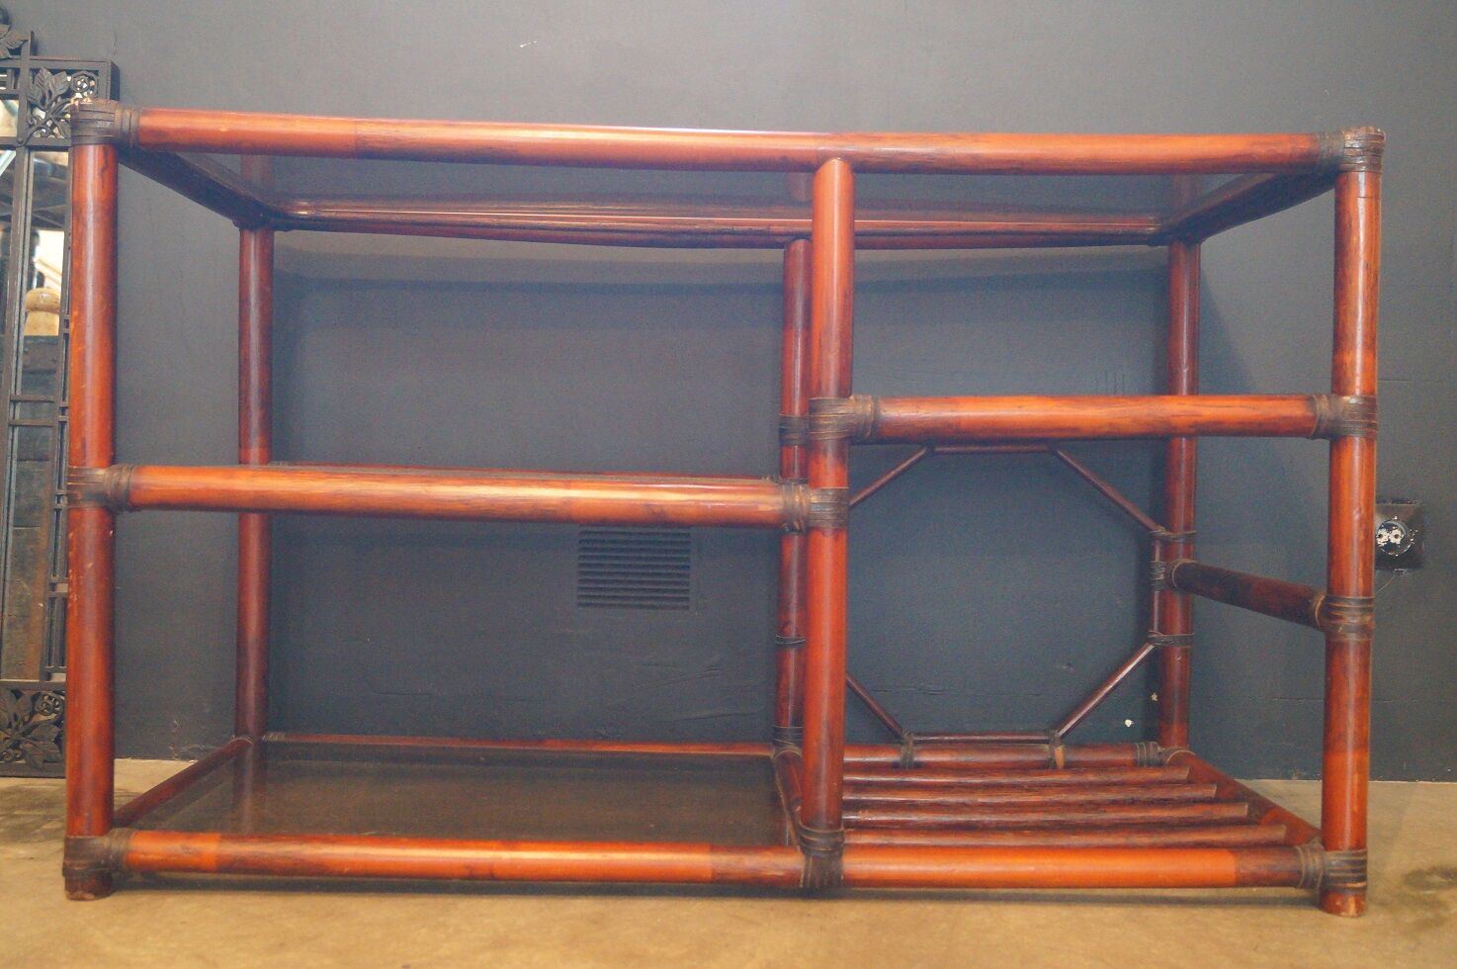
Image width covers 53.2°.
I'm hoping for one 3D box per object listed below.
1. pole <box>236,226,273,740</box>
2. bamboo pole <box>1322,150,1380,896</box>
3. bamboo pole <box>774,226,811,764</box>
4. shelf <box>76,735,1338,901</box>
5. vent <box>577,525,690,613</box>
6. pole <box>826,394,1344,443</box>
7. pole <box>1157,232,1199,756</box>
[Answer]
[{"bbox_3d":[-0.554,0.000,1.702,0.036,0.599,0.036,1,1,-1],"label":"pole"},{"bbox_3d":[0.544,0.043,1.272,0.036,0.660,0.036,1,1,-1],"label":"bamboo pole"},{"bbox_3d":[0.079,0.013,1.715,0.036,0.601,0.036,1,1,-1],"label":"bamboo pole"},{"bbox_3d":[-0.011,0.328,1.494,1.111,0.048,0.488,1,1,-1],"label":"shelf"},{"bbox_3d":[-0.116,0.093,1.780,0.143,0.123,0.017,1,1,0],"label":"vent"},{"bbox_3d":[0.316,-0.058,1.266,0.448,0.037,0.036,1,1,-1],"label":"pole"},{"bbox_3d":[0.534,0.014,1.724,0.036,0.600,0.036,1,1,-1],"label":"pole"}]

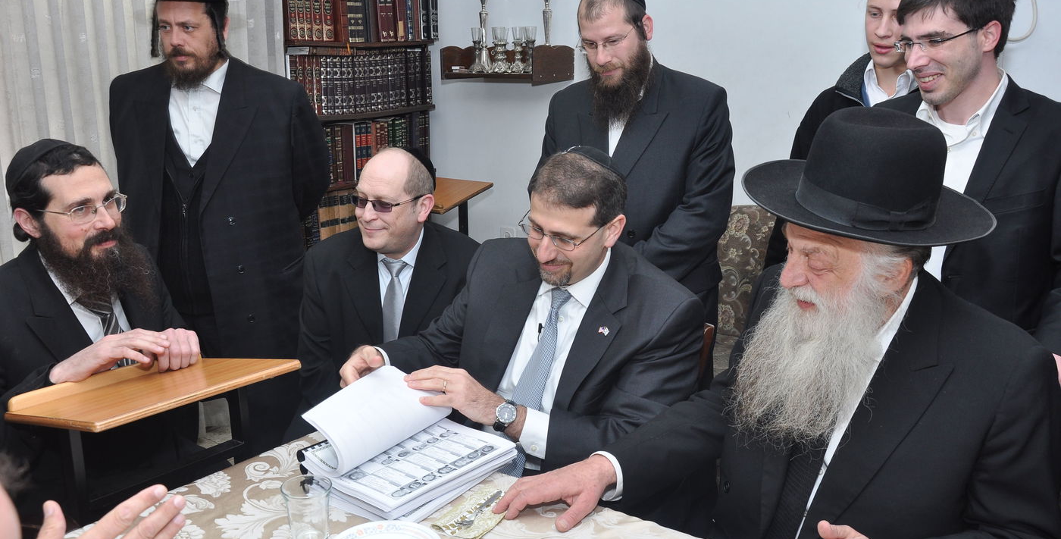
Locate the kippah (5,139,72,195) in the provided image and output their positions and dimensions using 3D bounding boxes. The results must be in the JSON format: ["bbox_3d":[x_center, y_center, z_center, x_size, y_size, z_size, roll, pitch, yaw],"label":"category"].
[{"bbox_3d":[-0.931,-0.201,1.740,0.165,0.065,0.165,-14,-24,-45],"label":"kippah"}]

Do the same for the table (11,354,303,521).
[{"bbox_3d":[-0.748,0.648,1.921,0.379,0.925,0.421,10,17,38],"label":"table"}]

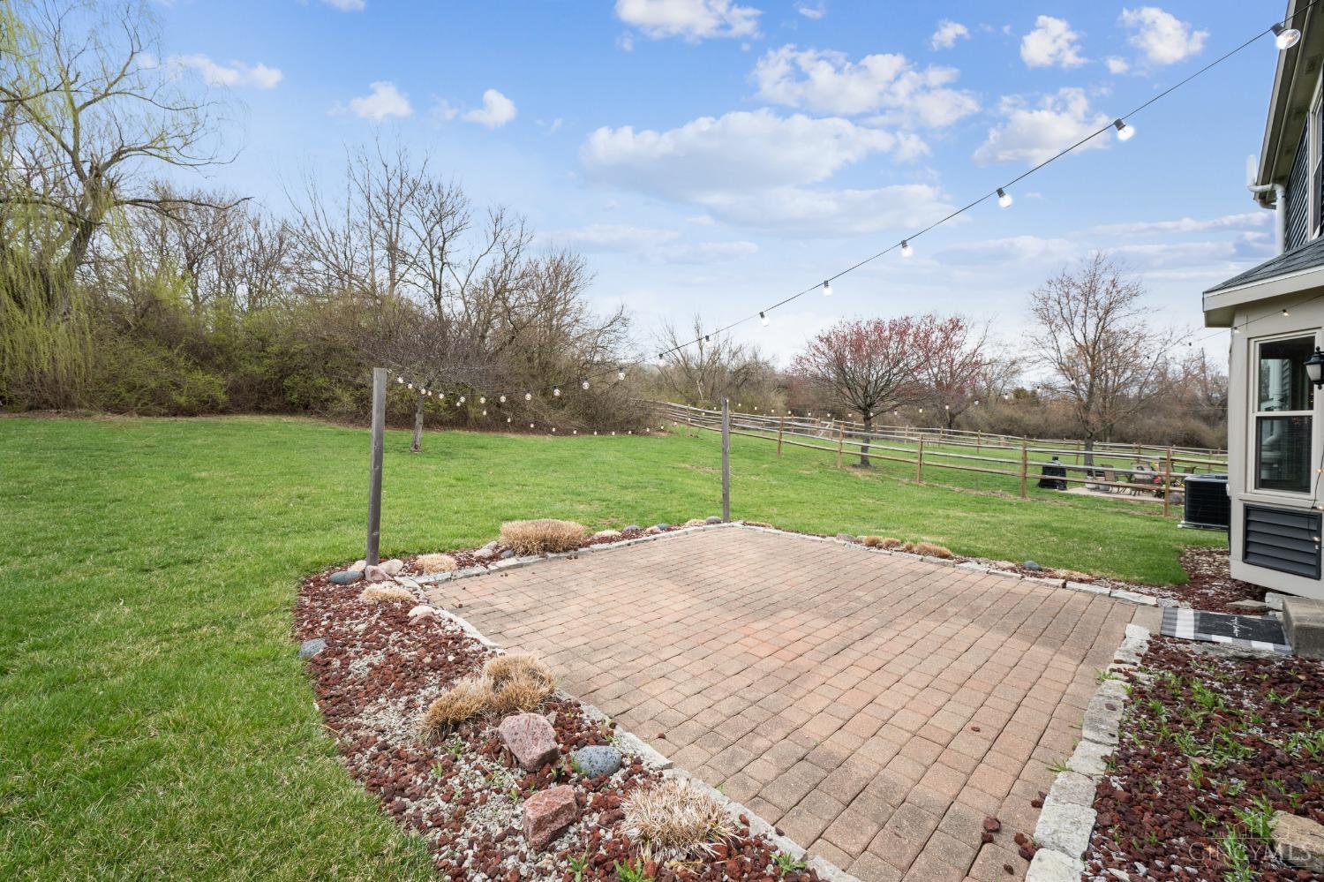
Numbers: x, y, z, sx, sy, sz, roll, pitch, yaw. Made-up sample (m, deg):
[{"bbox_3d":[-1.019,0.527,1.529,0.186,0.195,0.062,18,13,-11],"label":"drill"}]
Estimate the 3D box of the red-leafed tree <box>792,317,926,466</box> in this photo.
[{"bbox_3d":[6.050,-1.500,15.800,4.200,4.600,4.100,0,2,22],"label":"red-leafed tree"}]

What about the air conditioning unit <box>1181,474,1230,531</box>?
[{"bbox_3d":[8.480,0.920,7.830,0.750,0.780,0.750,-2,2,-43],"label":"air conditioning unit"}]

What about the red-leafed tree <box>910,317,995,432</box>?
[{"bbox_3d":[21.300,-4.700,37.500,6.400,8.800,6.200,0,2,30],"label":"red-leafed tree"}]

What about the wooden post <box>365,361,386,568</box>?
[{"bbox_3d":[-3.190,0.310,5.750,0.092,2.240,0.092,2,2,-43],"label":"wooden post"}]

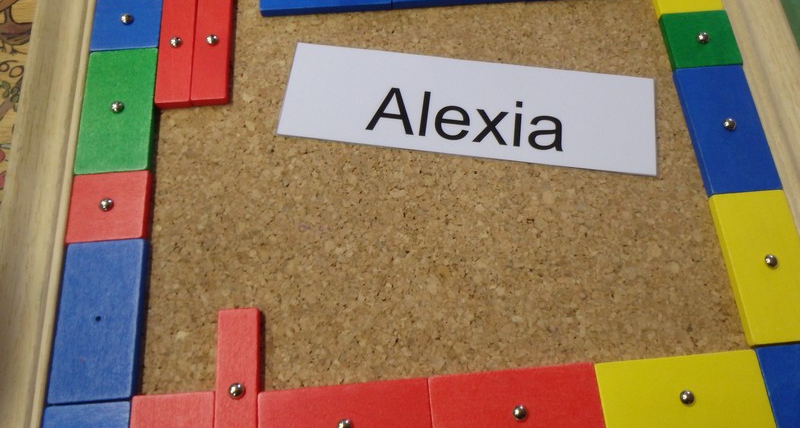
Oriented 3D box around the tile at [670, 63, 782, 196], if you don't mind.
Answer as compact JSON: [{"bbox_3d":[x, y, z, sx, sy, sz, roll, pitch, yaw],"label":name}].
[{"bbox_3d":[0.115,-0.030,0.229,0.024,0.004,0.050,-4,68,-2],"label":"tile"}]

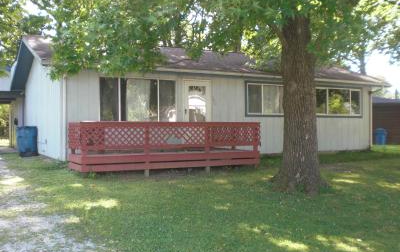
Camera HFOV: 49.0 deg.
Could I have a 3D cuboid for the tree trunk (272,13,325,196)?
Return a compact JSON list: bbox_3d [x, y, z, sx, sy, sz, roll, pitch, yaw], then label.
[{"bbox_3d":[1.839,-0.434,8.200,0.900,3.296,0.850,0,-1,12],"label":"tree trunk"}]

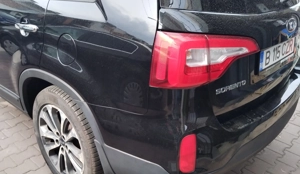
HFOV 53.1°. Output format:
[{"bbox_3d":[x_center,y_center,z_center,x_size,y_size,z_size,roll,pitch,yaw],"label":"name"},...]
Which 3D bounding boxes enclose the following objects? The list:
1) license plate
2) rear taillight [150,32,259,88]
[{"bbox_3d":[0.780,-0.211,1.828,0.020,0.110,0.520,16,28,40],"label":"license plate"},{"bbox_3d":[0.273,-0.160,1.335,0.238,0.259,0.553,22,32,37],"label":"rear taillight"}]

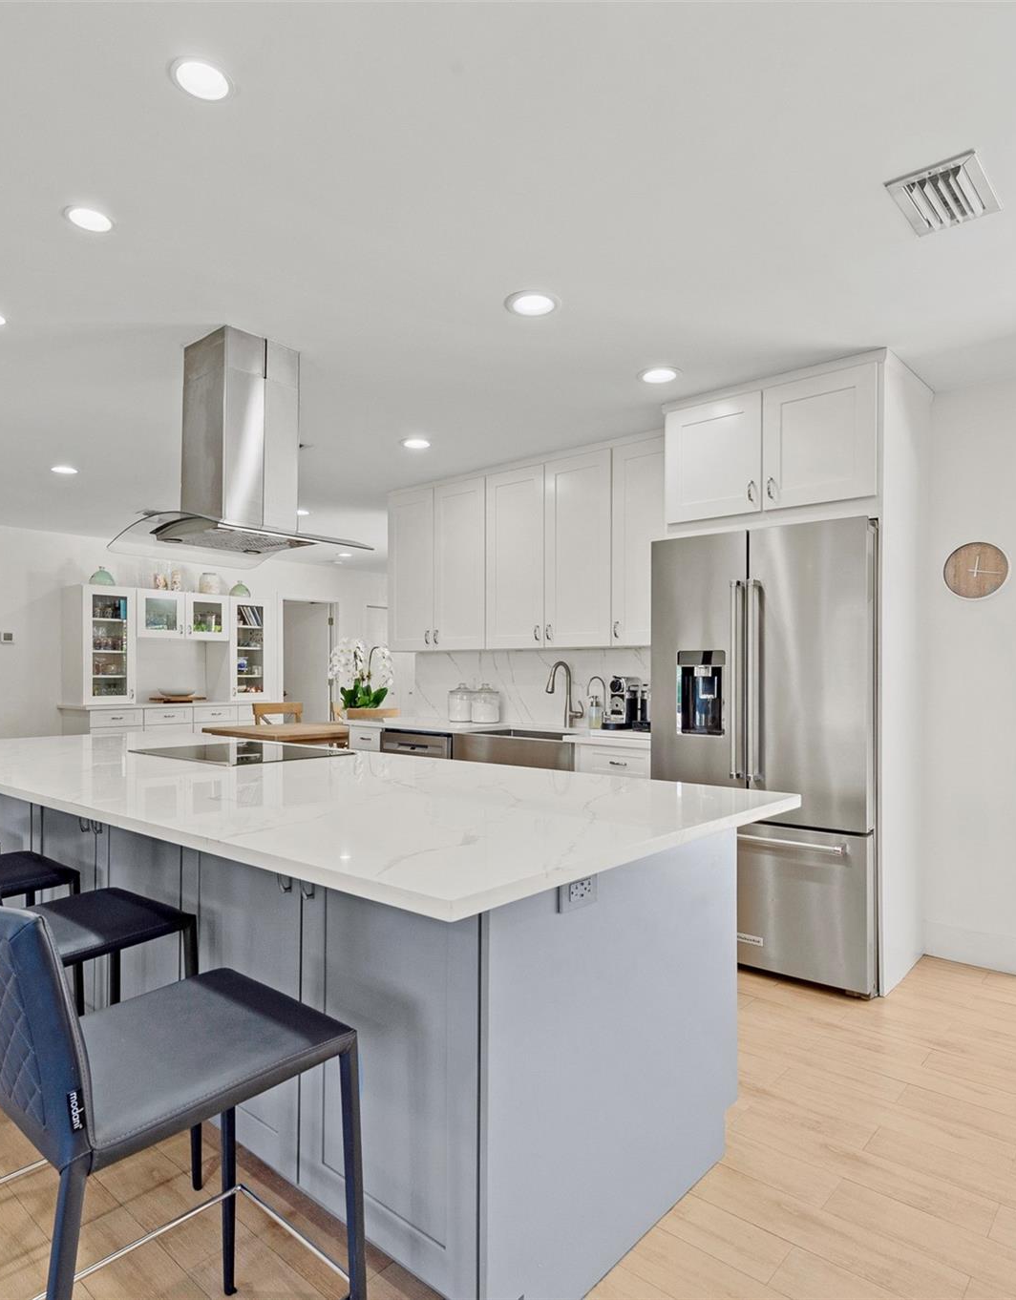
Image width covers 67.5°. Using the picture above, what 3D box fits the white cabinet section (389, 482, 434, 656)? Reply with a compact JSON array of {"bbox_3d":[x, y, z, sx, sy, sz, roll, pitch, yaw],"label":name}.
[{"bbox_3d":[-0.650,-0.526,5.075,0.464,1.076,0.030,-1,-2,41],"label":"white cabinet section"}]

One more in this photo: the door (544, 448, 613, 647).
[{"bbox_3d":[0.378,-0.536,4.167,0.455,1.054,0.030,-1,-2,41],"label":"door"}]

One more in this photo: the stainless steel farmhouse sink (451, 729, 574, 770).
[{"bbox_3d":[0.154,0.587,4.207,0.847,0.250,0.510,-1,-2,40],"label":"stainless steel farmhouse sink"}]

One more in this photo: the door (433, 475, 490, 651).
[{"bbox_3d":[-0.303,-0.529,4.769,0.462,1.068,0.030,-1,-2,41],"label":"door"}]

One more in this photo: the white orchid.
[{"bbox_3d":[-0.976,0.162,5.030,0.360,0.490,0.330,-1,-2,41],"label":"white orchid"}]

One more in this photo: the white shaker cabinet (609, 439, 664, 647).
[{"bbox_3d":[0.819,-0.548,4.001,0.440,1.059,0.320,-1,-2,40],"label":"white shaker cabinet"}]

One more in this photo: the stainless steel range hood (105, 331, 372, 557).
[{"bbox_3d":[-1.021,-0.764,2.916,0.860,0.789,0.660,-1,-2,40],"label":"stainless steel range hood"}]

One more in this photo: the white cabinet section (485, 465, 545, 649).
[{"bbox_3d":[0.042,-0.533,4.463,0.433,1.049,0.025,-1,-2,40],"label":"white cabinet section"}]

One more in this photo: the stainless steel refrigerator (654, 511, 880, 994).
[{"bbox_3d":[1.183,0.410,3.291,0.899,1.778,0.732,-1,-2,41],"label":"stainless steel refrigerator"}]

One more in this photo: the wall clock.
[{"bbox_3d":[1.972,-0.336,3.208,0.237,0.237,0.040,-1,-2,40],"label":"wall clock"}]

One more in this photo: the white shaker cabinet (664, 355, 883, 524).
[{"bbox_3d":[1.265,-0.845,3.400,0.936,0.560,0.610,-1,-2,41],"label":"white shaker cabinet"}]

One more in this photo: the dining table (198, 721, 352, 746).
[{"bbox_3d":[-1.300,0.992,6.181,0.960,0.750,1.920,-1,-2,41],"label":"dining table"}]

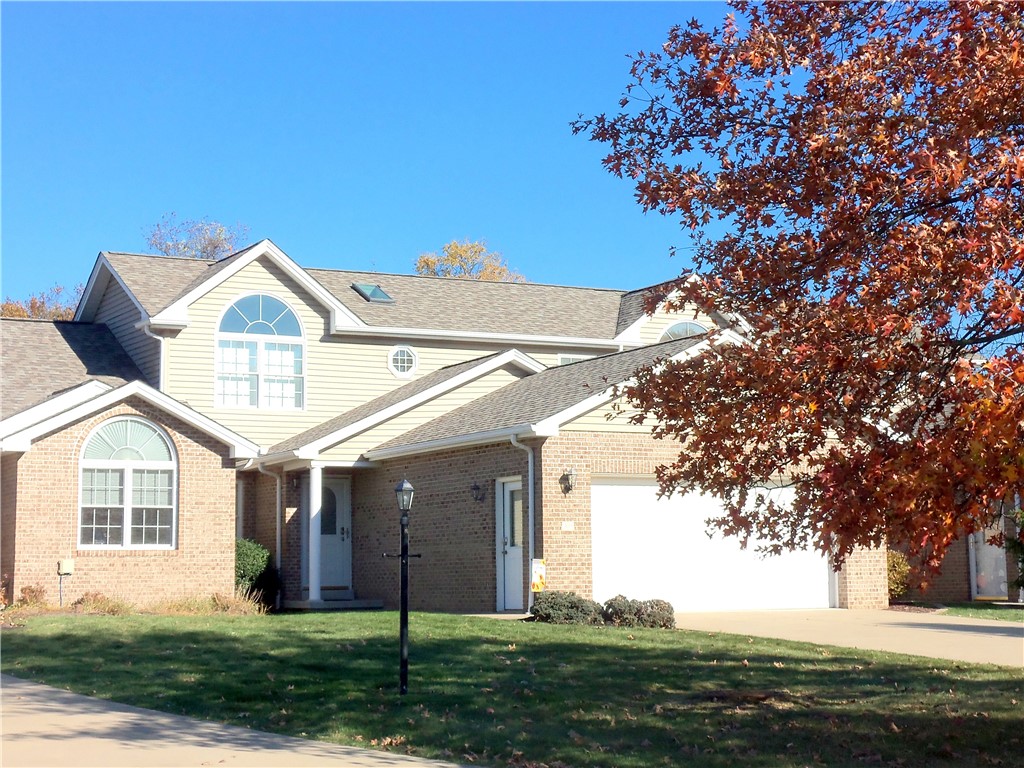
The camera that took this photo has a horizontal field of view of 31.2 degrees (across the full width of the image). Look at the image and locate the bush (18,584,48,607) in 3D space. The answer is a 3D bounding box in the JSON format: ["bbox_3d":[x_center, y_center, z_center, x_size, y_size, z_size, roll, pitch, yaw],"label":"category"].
[{"bbox_3d":[-7.824,3.455,29.999,0.487,0.366,0.450,3,-7,-27],"label":"bush"}]

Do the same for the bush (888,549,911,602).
[{"bbox_3d":[7.078,3.525,33.764,0.700,0.989,0.700,3,-7,-27],"label":"bush"}]

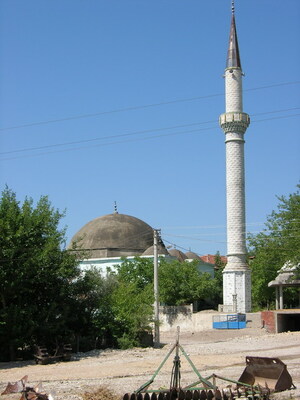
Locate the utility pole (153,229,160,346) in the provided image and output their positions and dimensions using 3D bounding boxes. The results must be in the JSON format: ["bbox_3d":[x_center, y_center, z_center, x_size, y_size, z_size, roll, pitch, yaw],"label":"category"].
[{"bbox_3d":[0.420,5.622,45.500,0.500,7.600,0.420,0,-9,0],"label":"utility pole"}]

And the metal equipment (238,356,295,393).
[{"bbox_3d":[3.355,5.025,20.300,1.300,0.880,0.900,-7,-11,37],"label":"metal equipment"}]

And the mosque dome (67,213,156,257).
[{"bbox_3d":[-3.433,3.727,74.000,10.200,4.900,10.200,0,-9,-3],"label":"mosque dome"}]

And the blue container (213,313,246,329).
[{"bbox_3d":[6.566,9.997,58.000,2.400,1.250,1.600,-5,-10,29],"label":"blue container"}]

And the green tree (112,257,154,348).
[{"bbox_3d":[-1.030,6.398,44.000,2.700,5.700,2.700,0,-9,0],"label":"green tree"}]

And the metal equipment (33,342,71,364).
[{"bbox_3d":[-3.873,6.077,28.000,1.400,0.780,0.950,-3,-9,18],"label":"metal equipment"}]

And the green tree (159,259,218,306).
[{"bbox_3d":[3.192,7.192,60.000,5.200,4.500,4.600,-1,-9,6],"label":"green tree"}]

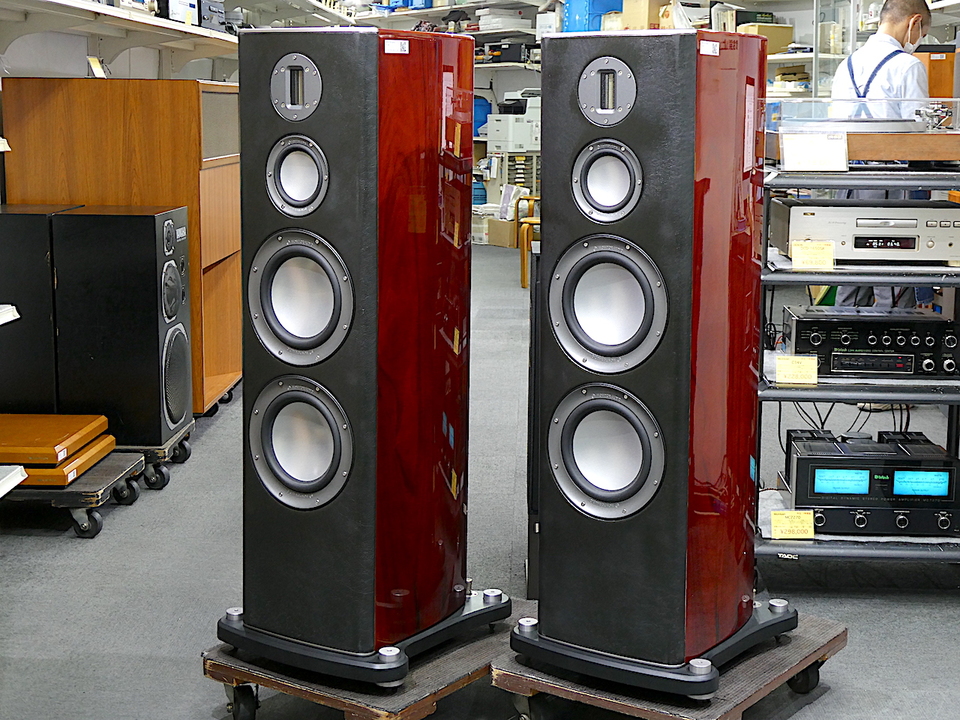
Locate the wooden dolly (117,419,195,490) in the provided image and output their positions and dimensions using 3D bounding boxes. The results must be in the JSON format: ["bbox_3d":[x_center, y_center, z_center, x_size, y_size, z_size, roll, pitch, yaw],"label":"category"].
[{"bbox_3d":[-1.219,0.277,4.626,0.600,0.120,0.440,1,9,1],"label":"wooden dolly"}]

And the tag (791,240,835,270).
[{"bbox_3d":[0.780,-0.244,3.506,0.099,0.069,0.015,1,-5,2],"label":"tag"}]

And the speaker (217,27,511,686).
[{"bbox_3d":[-0.195,-0.024,2.754,0.400,1.115,0.465,6,11,33],"label":"speaker"}]

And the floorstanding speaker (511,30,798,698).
[{"bbox_3d":[0.348,-0.011,2.715,0.400,1.115,0.465,7,11,36],"label":"floorstanding speaker"}]

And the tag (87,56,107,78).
[{"bbox_3d":[-1.276,-0.973,4.990,0.015,0.078,0.100,-25,5,10],"label":"tag"}]

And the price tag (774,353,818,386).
[{"bbox_3d":[0.751,0.024,3.549,0.099,0.069,0.015,1,-5,2],"label":"price tag"}]

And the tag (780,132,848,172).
[{"bbox_3d":[0.773,-0.481,3.467,0.156,0.103,0.020,1,-17,2],"label":"tag"}]

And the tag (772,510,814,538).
[{"bbox_3d":[0.750,0.397,3.590,0.102,0.069,0.015,1,-9,2],"label":"tag"}]

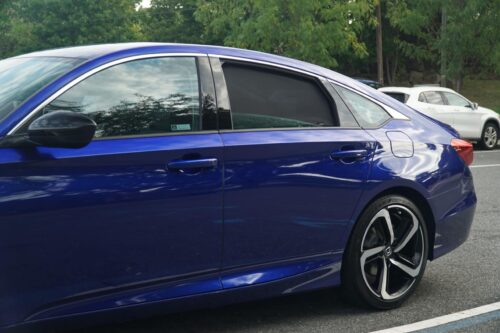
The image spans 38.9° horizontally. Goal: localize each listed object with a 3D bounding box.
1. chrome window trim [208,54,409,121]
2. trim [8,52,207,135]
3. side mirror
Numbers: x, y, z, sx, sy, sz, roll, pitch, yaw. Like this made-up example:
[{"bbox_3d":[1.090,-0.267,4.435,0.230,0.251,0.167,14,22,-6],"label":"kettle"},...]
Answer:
[{"bbox_3d":[0.348,-0.393,3.648,1.298,0.318,0.111,-3,6,-38],"label":"chrome window trim"},{"bbox_3d":[-0.535,-0.316,2.924,1.000,0.364,0.151,-3,6,-38],"label":"trim"},{"bbox_3d":[-0.685,-0.137,2.606,0.177,0.138,0.222,-3,6,-38],"label":"side mirror"}]

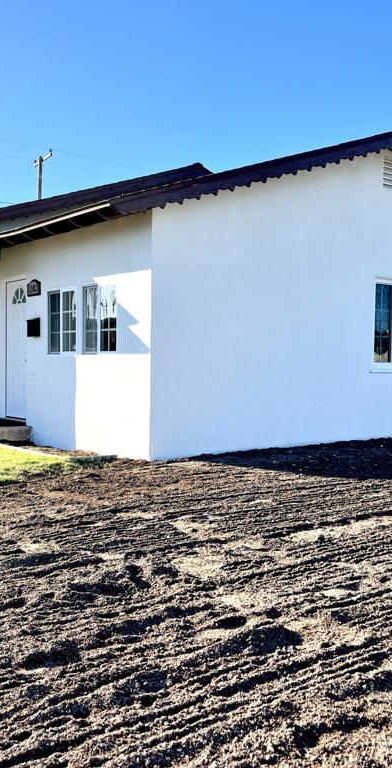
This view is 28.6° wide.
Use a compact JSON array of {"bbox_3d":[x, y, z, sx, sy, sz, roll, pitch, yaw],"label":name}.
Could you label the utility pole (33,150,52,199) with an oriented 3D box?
[{"bbox_3d":[-7.287,-5.470,36.167,0.320,10.824,2.500,0,2,-29],"label":"utility pole"}]

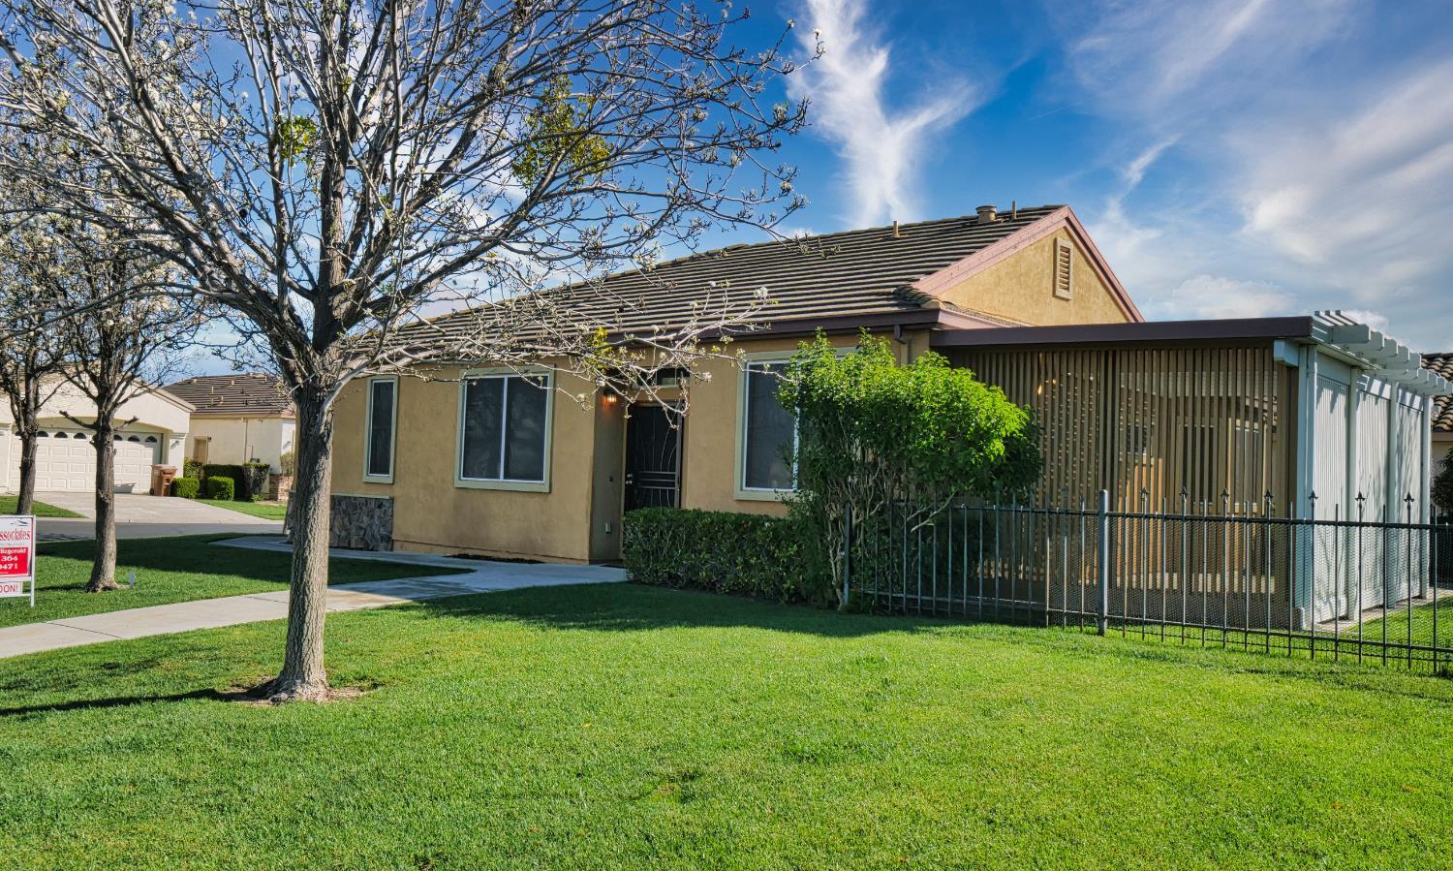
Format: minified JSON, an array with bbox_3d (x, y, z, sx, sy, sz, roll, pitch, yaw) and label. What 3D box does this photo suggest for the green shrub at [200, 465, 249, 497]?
[{"bbox_3d":[-16.919,1.564,39.500,1.600,1.120,1.100,3,-2,-12],"label":"green shrub"}]

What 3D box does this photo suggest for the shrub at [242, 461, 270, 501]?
[{"bbox_3d":[-15.674,1.495,39.200,0.880,1.270,0.950,3,-2,-12],"label":"shrub"}]

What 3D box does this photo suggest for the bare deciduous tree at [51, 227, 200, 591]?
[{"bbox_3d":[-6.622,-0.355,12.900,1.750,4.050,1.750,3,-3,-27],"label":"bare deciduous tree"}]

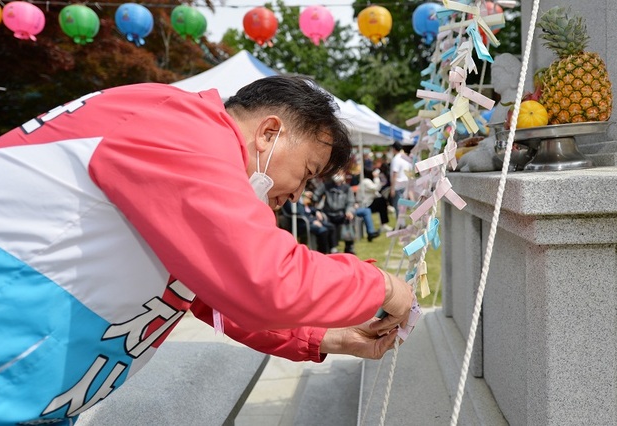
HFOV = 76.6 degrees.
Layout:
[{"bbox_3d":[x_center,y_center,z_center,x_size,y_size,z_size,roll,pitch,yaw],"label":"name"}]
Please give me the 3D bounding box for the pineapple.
[{"bbox_3d":[0.661,-0.359,0.970,0.147,0.295,0.142,1,7,34],"label":"pineapple"}]

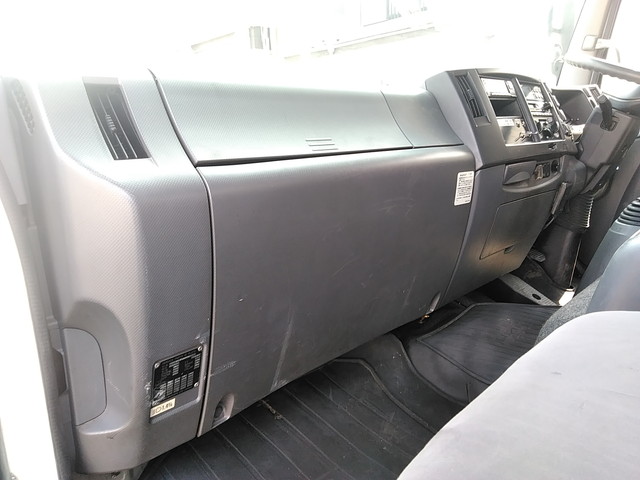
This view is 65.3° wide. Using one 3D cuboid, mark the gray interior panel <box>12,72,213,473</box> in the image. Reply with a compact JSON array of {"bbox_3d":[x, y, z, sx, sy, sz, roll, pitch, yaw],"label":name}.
[{"bbox_3d":[-0.252,0.043,0.621,0.191,0.480,0.152,27,28,38],"label":"gray interior panel"}]

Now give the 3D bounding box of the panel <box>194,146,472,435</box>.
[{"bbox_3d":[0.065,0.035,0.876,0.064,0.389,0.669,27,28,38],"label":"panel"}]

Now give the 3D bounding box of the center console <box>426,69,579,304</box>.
[{"bbox_3d":[0.444,-0.162,1.306,0.196,0.526,0.573,27,28,38],"label":"center console"}]

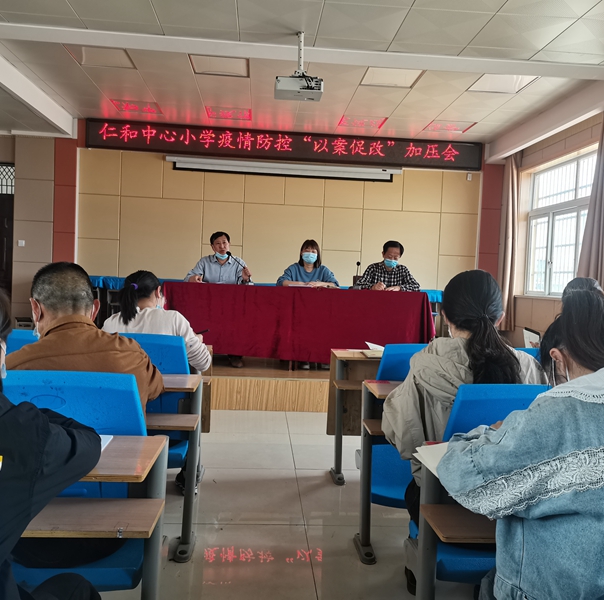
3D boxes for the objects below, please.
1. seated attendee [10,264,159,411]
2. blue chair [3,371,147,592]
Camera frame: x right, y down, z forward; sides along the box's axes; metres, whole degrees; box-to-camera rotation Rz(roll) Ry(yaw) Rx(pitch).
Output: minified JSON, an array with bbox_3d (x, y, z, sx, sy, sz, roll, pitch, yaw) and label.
[{"bbox_3d":[-0.751,0.453,1.932,0.570,1.150,0.750,2,2,-4],"label":"seated attendee"},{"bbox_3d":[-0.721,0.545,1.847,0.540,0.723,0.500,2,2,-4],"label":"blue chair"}]

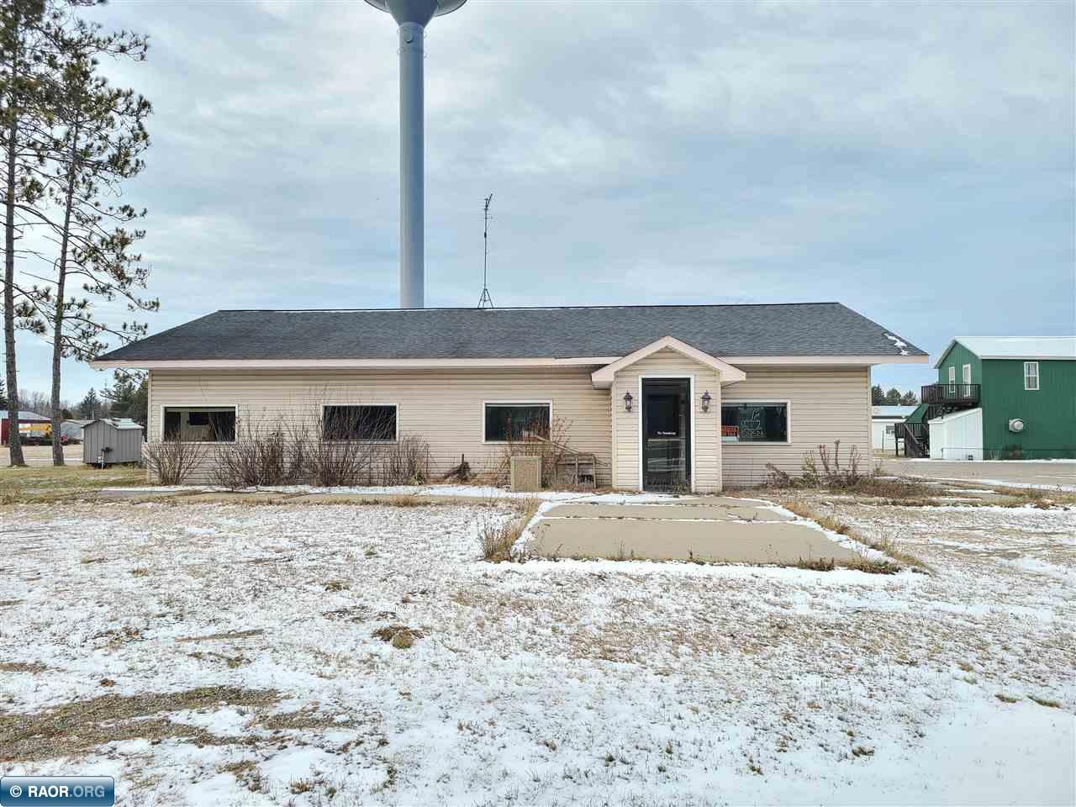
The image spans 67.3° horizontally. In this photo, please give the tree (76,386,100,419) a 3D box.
[{"bbox_3d":[-58.376,1.311,105.000,3.276,7.208,3.276,0,-2,5],"label":"tree"}]

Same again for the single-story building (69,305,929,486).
[{"bbox_3d":[-0.573,-0.475,22.465,18.076,4.727,13.923,0,-2,5],"label":"single-story building"}]

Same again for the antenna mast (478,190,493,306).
[{"bbox_3d":[-1.514,-4.405,23.400,0.438,3.335,0.500,0,-2,5],"label":"antenna mast"}]

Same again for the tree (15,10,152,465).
[{"bbox_3d":[-16.866,-6.163,30.000,4.993,16.850,4.681,0,-2,5],"label":"tree"}]

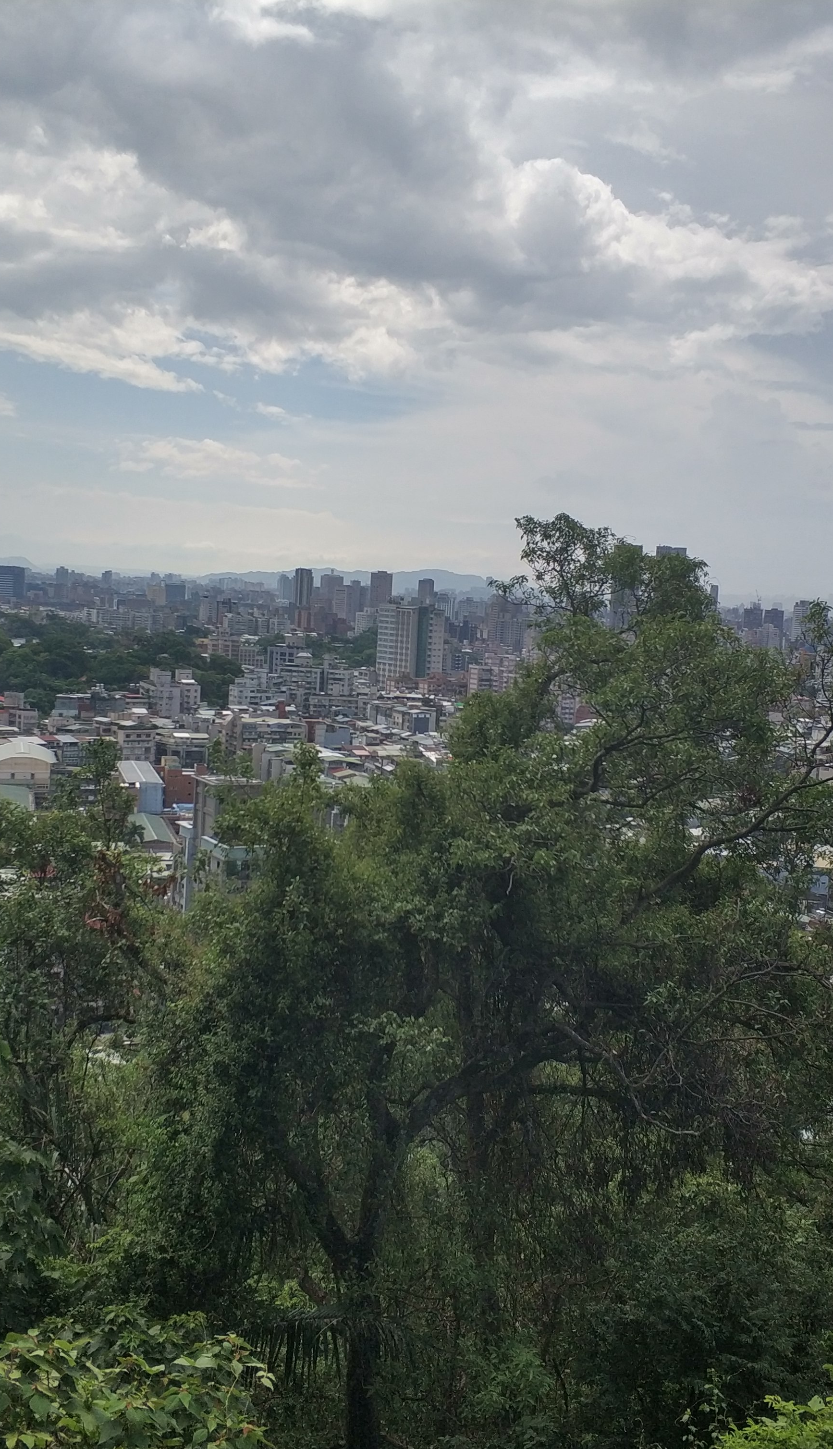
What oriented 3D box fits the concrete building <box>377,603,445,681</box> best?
[{"bbox_3d":[-3.820,-46.030,945.000,29.700,56.650,27.000,7,7,38],"label":"concrete building"}]

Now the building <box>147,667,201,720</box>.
[{"bbox_3d":[-119.150,-12.640,740.000,21.940,29.620,16.000,0,6,-25],"label":"building"}]

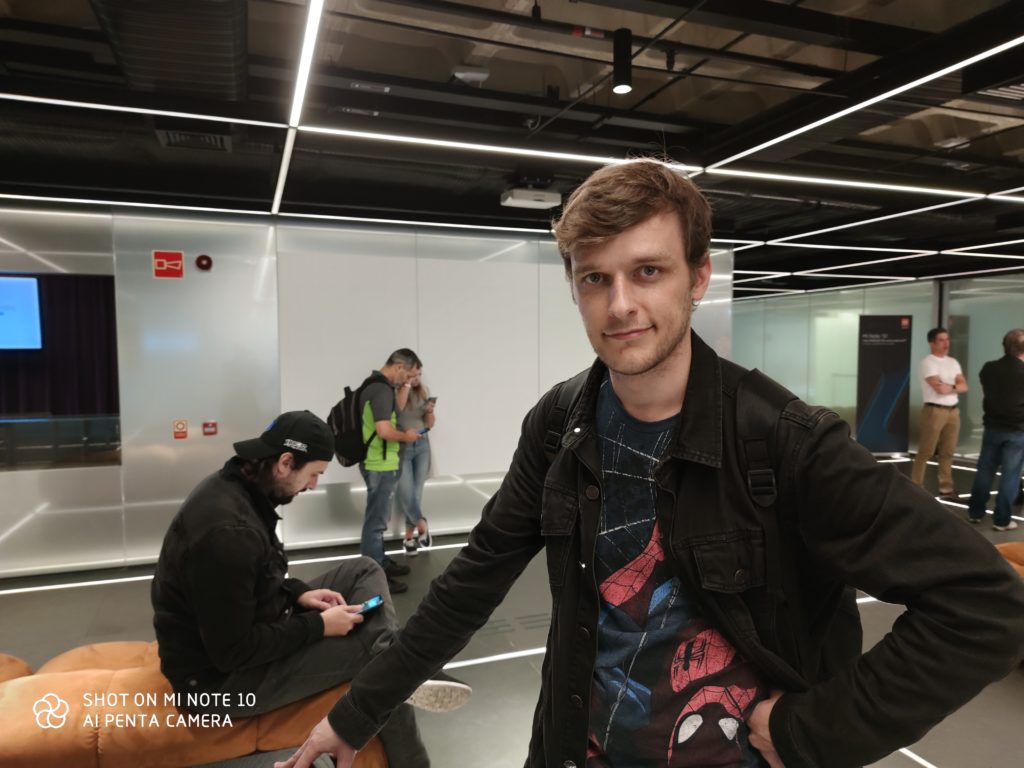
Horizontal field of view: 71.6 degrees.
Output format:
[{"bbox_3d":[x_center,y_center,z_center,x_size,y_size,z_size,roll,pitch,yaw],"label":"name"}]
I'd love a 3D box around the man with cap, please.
[{"bbox_3d":[-0.566,0.795,2.087,0.860,1.394,0.560,-1,3,-6],"label":"man with cap"}]

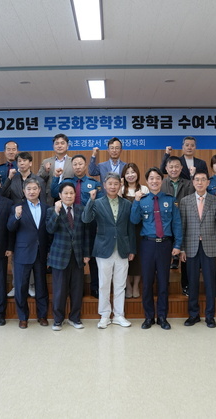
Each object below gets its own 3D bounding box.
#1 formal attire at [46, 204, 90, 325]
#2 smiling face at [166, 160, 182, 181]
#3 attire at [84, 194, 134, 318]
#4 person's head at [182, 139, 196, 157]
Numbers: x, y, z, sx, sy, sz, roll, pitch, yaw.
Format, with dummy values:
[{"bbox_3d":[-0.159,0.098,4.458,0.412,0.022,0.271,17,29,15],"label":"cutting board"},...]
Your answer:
[{"bbox_3d":[-0.423,0.591,4.540,0.500,1.310,0.360,-1,0,-3],"label":"formal attire"},{"bbox_3d":[0.815,-0.484,5.130,0.175,0.235,0.190,0,0,7],"label":"smiling face"},{"bbox_3d":[0.016,0.525,4.580,0.590,1.380,0.360,-1,0,0],"label":"attire"},{"bbox_3d":[1.086,-0.833,5.580,0.175,0.240,0.200,-1,0,6],"label":"person's head"}]

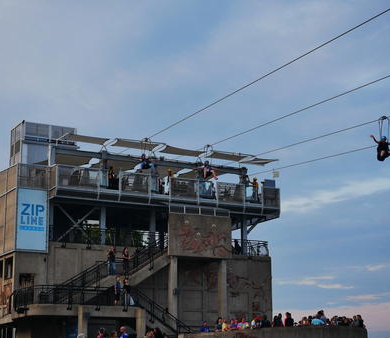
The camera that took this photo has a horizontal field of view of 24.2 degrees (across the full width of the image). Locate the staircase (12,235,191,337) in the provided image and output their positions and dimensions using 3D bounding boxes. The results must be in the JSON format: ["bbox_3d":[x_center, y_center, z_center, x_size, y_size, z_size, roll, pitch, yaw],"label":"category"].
[{"bbox_3d":[-5.543,7.140,56.228,9.955,6.607,5.068,7,-15,-29],"label":"staircase"}]

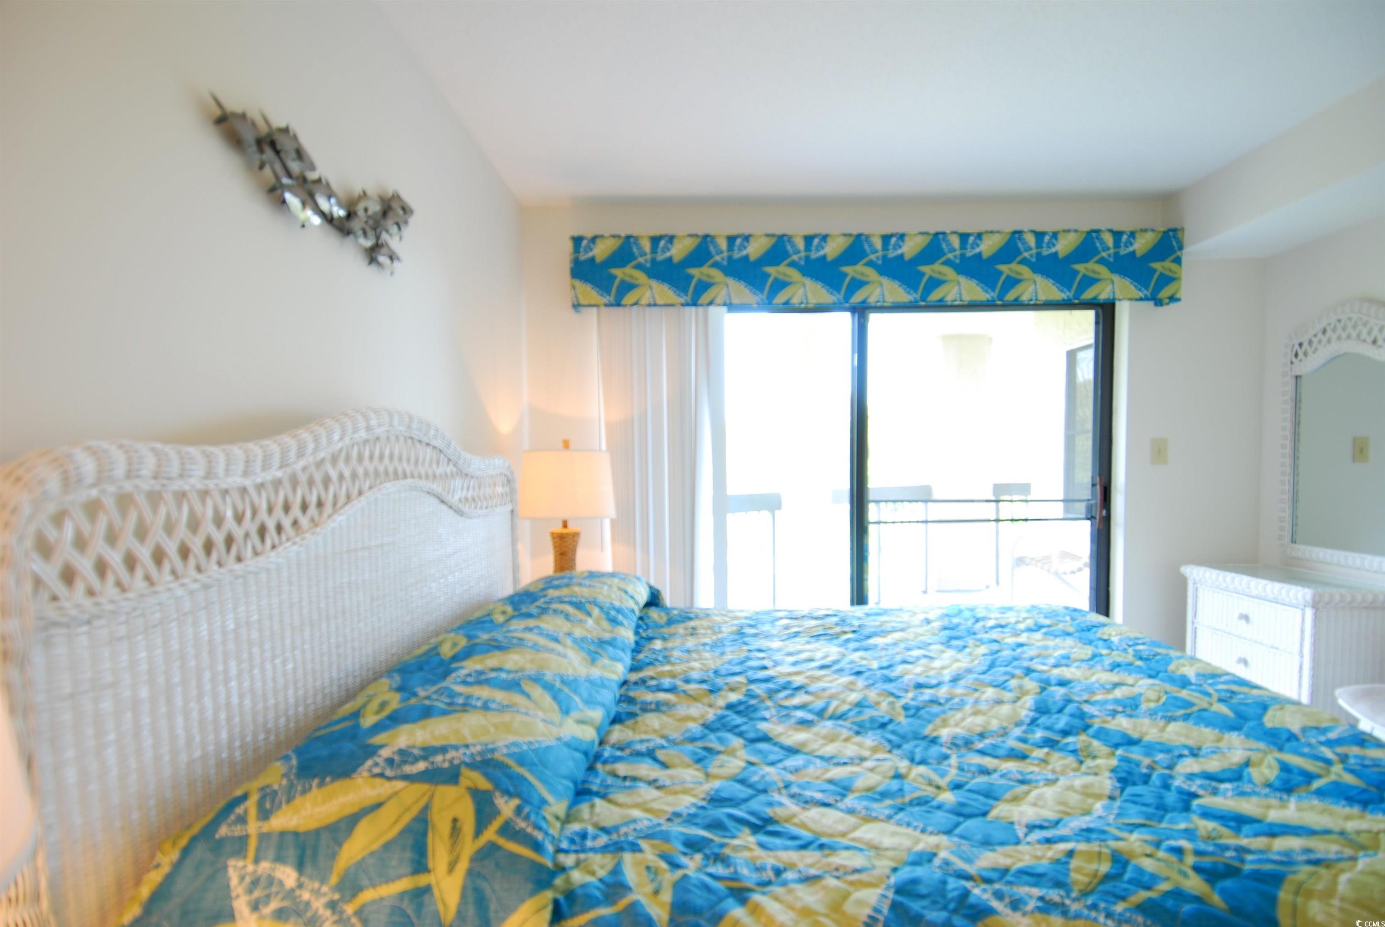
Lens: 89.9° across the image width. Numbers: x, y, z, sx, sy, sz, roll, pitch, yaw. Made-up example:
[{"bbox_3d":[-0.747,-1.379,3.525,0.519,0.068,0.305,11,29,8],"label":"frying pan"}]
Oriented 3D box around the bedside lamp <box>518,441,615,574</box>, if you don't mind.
[{"bbox_3d":[-0.533,0.252,2.938,0.406,0.710,0.406,0,1,1],"label":"bedside lamp"}]

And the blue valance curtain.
[{"bbox_3d":[0.813,-0.873,3.158,2.714,0.324,0.130,0,1,1],"label":"blue valance curtain"}]

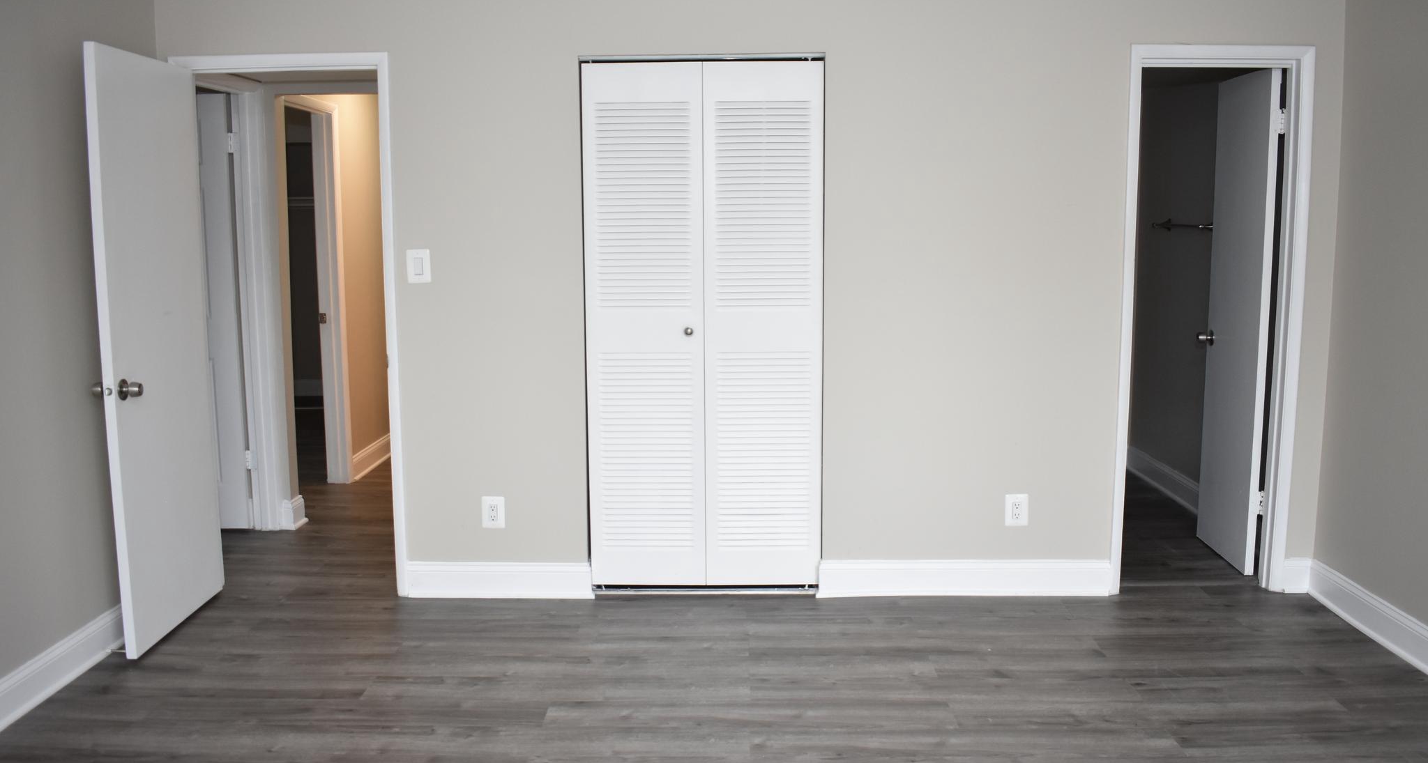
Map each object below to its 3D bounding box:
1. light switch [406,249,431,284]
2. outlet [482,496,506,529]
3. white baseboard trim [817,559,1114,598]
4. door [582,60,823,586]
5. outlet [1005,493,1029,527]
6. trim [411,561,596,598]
[{"bbox_3d":[-1.130,-0.441,4.101,0.088,0.128,0.010,0,7,1],"label":"light switch"},{"bbox_3d":[-0.866,0.517,4.209,0.089,0.126,0.010,0,7,1],"label":"outlet"},{"bbox_3d":[0.990,0.777,4.217,1.152,0.147,0.022,0,7,1],"label":"white baseboard trim"},{"bbox_3d":[-0.032,-0.197,4.143,0.910,2.023,0.035,0,7,1],"label":"door"},{"bbox_3d":[1.187,0.506,4.190,0.090,0.127,0.010,0,7,1],"label":"outlet"},{"bbox_3d":[-0.846,0.784,4.234,0.733,0.144,0.022,0,7,1],"label":"trim"}]

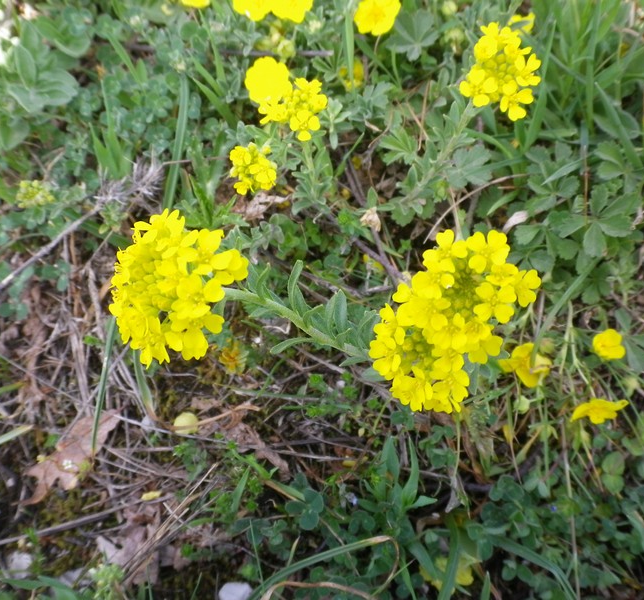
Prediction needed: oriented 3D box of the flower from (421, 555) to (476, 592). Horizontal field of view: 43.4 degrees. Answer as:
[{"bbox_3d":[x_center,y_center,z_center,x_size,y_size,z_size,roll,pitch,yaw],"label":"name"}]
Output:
[{"bbox_3d":[0.047,0.101,0.298,0.019,0.009,0.013,0,55,0],"label":"flower"}]

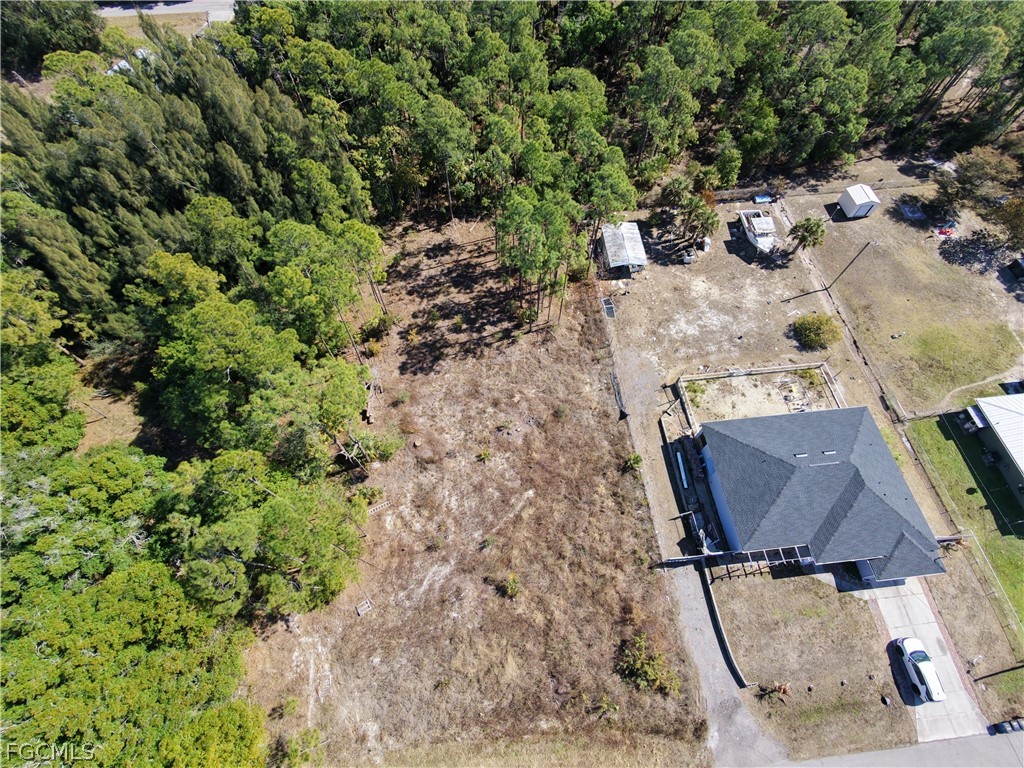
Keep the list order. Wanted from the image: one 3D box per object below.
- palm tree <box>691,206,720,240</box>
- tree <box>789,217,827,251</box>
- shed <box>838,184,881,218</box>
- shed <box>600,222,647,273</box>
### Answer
[{"bbox_3d":[22.880,-18.520,57.250,3.090,5.600,3.090,-6,62,-2],"label":"palm tree"},{"bbox_3d":[34.890,-17.330,56.760,3.870,4.820,3.870,-6,62,-2],"label":"tree"},{"bbox_3d":[44.760,-23.560,60.960,2.800,2.680,3.000,-7,63,-2],"label":"shed"},{"bbox_3d":[13.680,-16.480,58.180,4.280,2.480,6.870,-4,62,-1],"label":"shed"}]

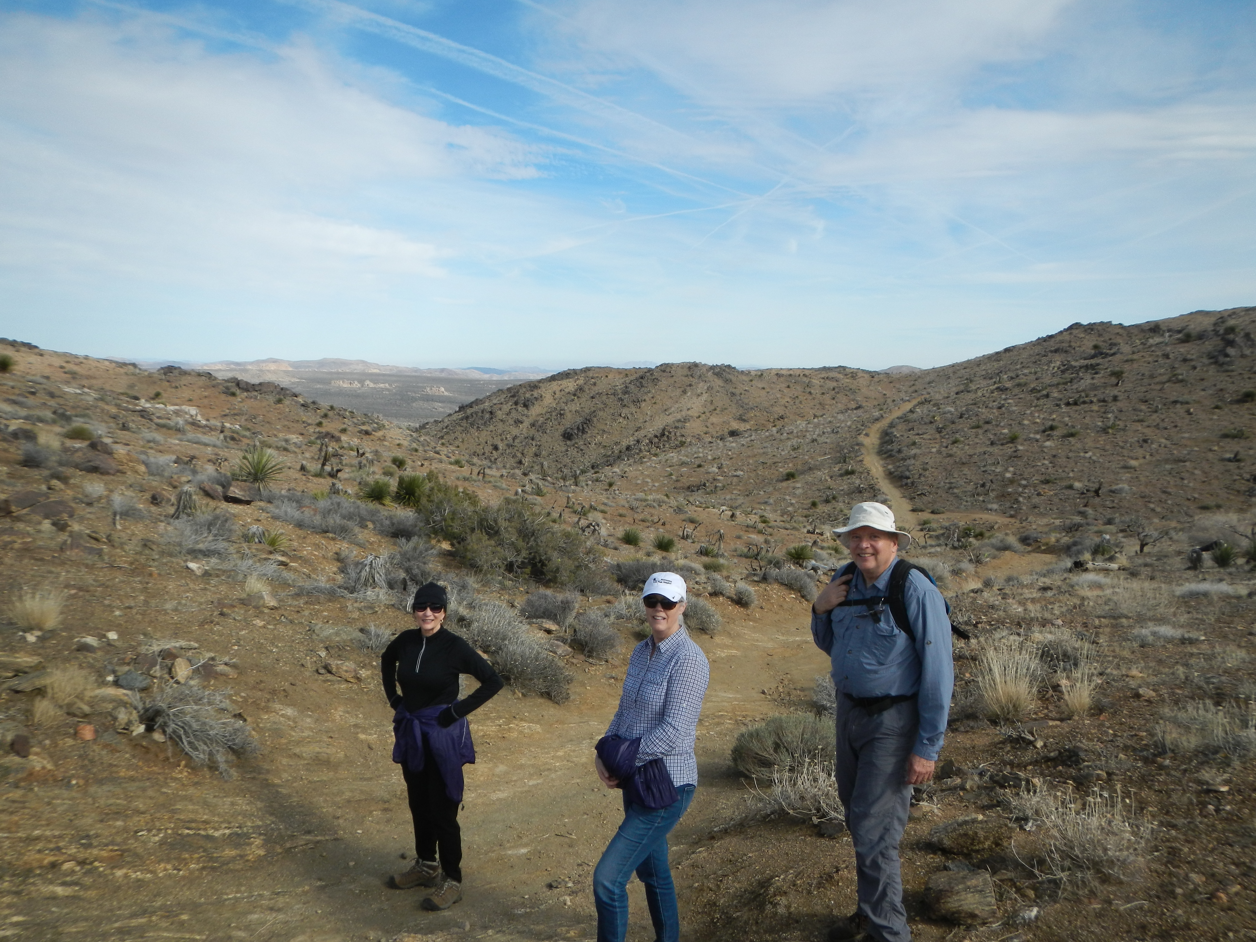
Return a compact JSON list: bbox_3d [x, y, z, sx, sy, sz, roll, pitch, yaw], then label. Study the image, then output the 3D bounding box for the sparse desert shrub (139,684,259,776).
[{"bbox_3d":[-2.747,1.657,6.500,0.766,0.466,0.651,-2,6,-23],"label":"sparse desert shrub"}]

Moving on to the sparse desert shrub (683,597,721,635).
[{"bbox_3d":[0.845,1.701,11.900,0.480,0.430,0.460,0,6,4],"label":"sparse desert shrub"}]

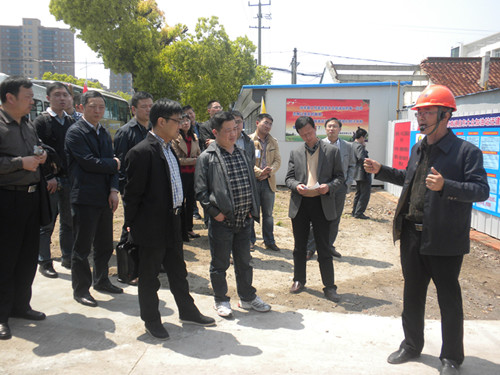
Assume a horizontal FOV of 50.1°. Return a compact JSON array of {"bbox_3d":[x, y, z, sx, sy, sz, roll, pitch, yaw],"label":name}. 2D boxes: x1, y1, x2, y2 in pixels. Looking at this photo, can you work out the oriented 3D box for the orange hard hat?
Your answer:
[{"bbox_3d":[1.124,-0.546,3.280,0.285,0.160,0.220,-1,6,-18],"label":"orange hard hat"}]

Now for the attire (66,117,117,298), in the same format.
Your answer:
[{"bbox_3d":[-1.323,0.173,4.462,0.500,1.488,0.350,-4,6,-40],"label":"attire"}]

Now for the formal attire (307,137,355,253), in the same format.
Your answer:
[{"bbox_3d":[1.003,0.087,6.620,0.570,1.440,0.360,2,6,14],"label":"formal attire"}]

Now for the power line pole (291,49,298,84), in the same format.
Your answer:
[{"bbox_3d":[3.078,-5.840,37.353,0.420,7.602,0.360,1,5,0],"label":"power line pole"}]

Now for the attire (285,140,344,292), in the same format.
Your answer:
[{"bbox_3d":[0.595,0.258,4.930,0.560,1.400,0.380,1,5,9],"label":"attire"}]

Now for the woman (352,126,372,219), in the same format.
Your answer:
[{"bbox_3d":[1.996,-0.267,9.500,0.330,1.620,0.440,-1,6,-21],"label":"woman"}]

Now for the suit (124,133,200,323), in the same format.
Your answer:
[{"bbox_3d":[-0.680,0.311,4.062,0.470,1.451,0.500,4,6,35],"label":"suit"}]

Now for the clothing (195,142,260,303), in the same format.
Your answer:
[{"bbox_3d":[-0.185,0.310,4.602,0.550,1.390,0.360,-3,6,-37],"label":"clothing"}]

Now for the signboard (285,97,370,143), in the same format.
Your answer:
[{"bbox_3d":[2.240,-1.919,15.350,2.400,1.230,0.050,1,5,-1],"label":"signboard"}]

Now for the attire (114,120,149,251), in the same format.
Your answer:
[{"bbox_3d":[-1.039,0.059,4.934,0.500,1.419,0.330,-3,6,-37],"label":"attire"}]

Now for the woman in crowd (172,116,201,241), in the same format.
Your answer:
[{"bbox_3d":[-0.845,-0.140,7.170,0.440,1.667,0.310,-2,5,-25],"label":"woman in crowd"}]

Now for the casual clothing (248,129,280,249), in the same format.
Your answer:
[{"bbox_3d":[0.187,0.019,6.880,0.500,1.490,0.360,0,5,-3],"label":"casual clothing"}]

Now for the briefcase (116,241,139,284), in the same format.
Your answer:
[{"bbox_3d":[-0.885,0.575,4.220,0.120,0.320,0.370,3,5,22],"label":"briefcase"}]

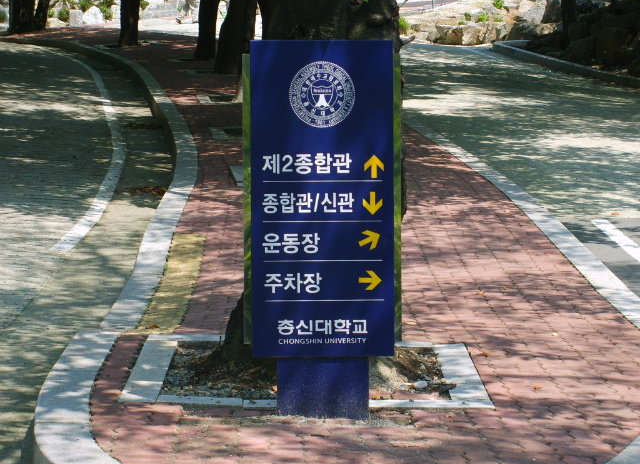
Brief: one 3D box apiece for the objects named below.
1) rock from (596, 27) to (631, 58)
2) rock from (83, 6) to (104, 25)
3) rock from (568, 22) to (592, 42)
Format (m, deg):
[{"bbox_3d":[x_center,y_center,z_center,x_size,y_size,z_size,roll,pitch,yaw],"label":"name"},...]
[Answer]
[{"bbox_3d":[4.687,-3.018,31.000,0.543,0.527,0.500,1,7,9],"label":"rock"},{"bbox_3d":[-6.825,-6.524,58.500,0.663,0.542,0.500,-1,7,-7],"label":"rock"},{"bbox_3d":[4.495,-3.443,33.500,0.414,0.345,0.400,1,7,8],"label":"rock"}]

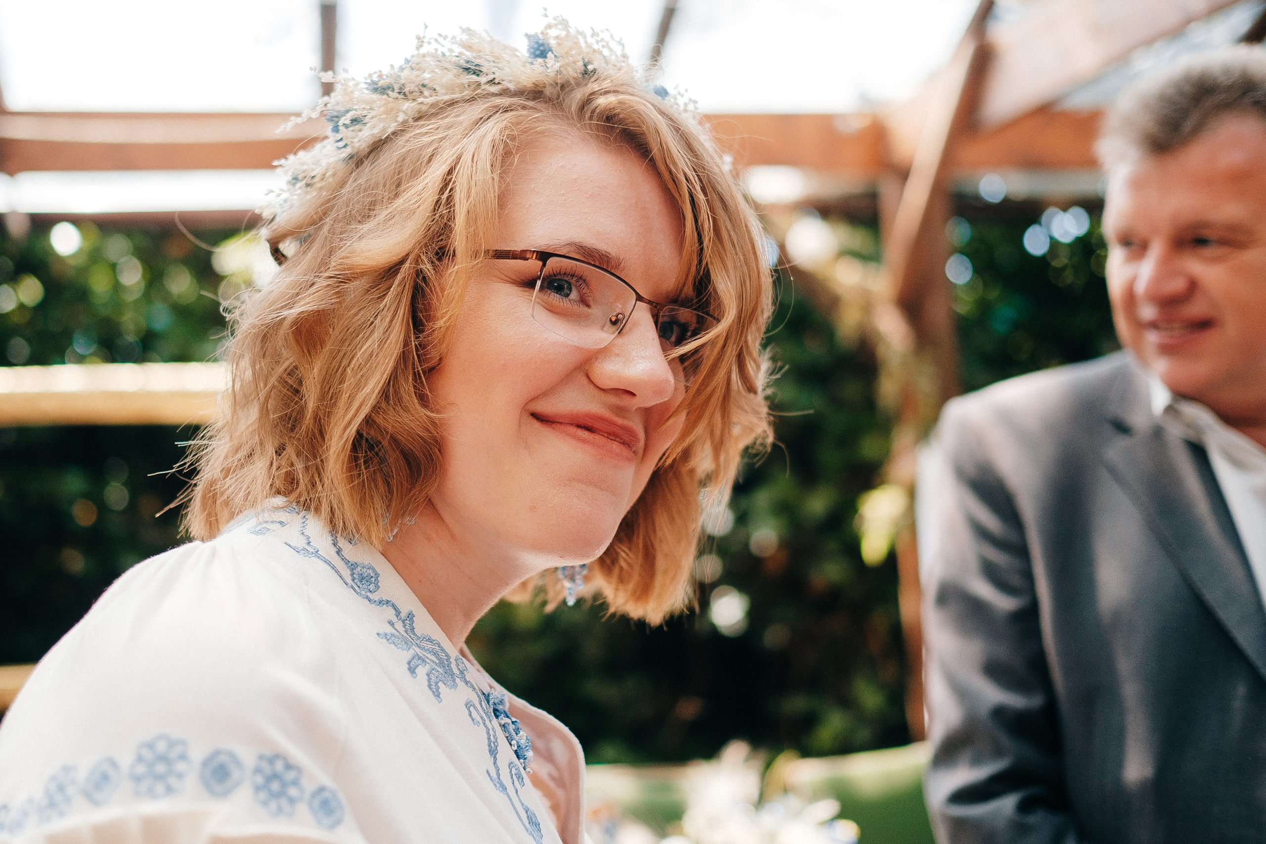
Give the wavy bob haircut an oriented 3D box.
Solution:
[{"bbox_3d":[-0.062,-0.058,0.640,0.258,0.290,0.245,18,-19,-37],"label":"wavy bob haircut"}]

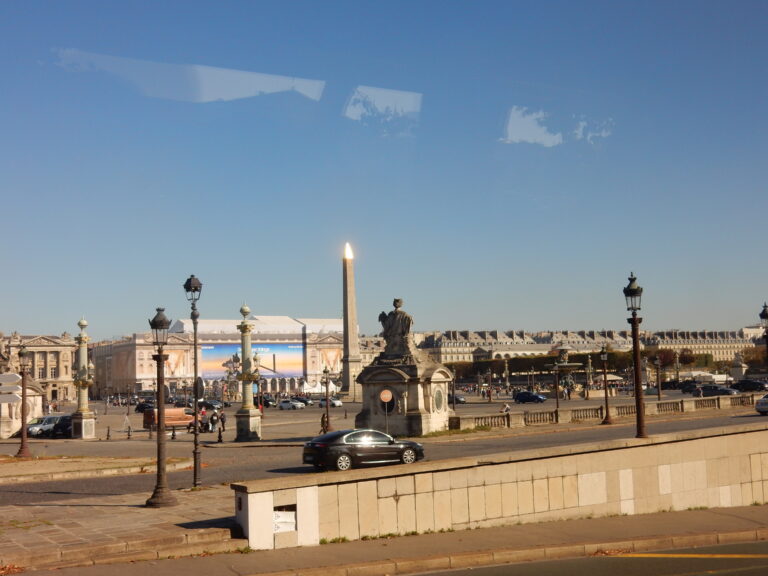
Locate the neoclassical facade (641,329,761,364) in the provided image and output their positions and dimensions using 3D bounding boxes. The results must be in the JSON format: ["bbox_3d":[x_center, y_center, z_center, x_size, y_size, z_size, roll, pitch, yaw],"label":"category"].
[{"bbox_3d":[163.817,34.959,500.624,79.000,24.500,13.000,2,-7,-33],"label":"neoclassical facade"}]

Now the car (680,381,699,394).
[{"bbox_3d":[40.219,12.724,122.000,4.400,1.580,1.820,-1,-6,-6],"label":"car"}]

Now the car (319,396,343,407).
[{"bbox_3d":[-7.946,17.247,144.030,1.750,1.500,4.000,4,-8,-45],"label":"car"}]

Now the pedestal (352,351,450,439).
[{"bbox_3d":[1.289,6.914,62.379,4.500,5.212,4.500,-5,-6,27],"label":"pedestal"}]

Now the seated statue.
[{"bbox_3d":[0.786,2.622,63.009,1.950,3.784,1.950,-5,-6,27],"label":"seated statue"}]

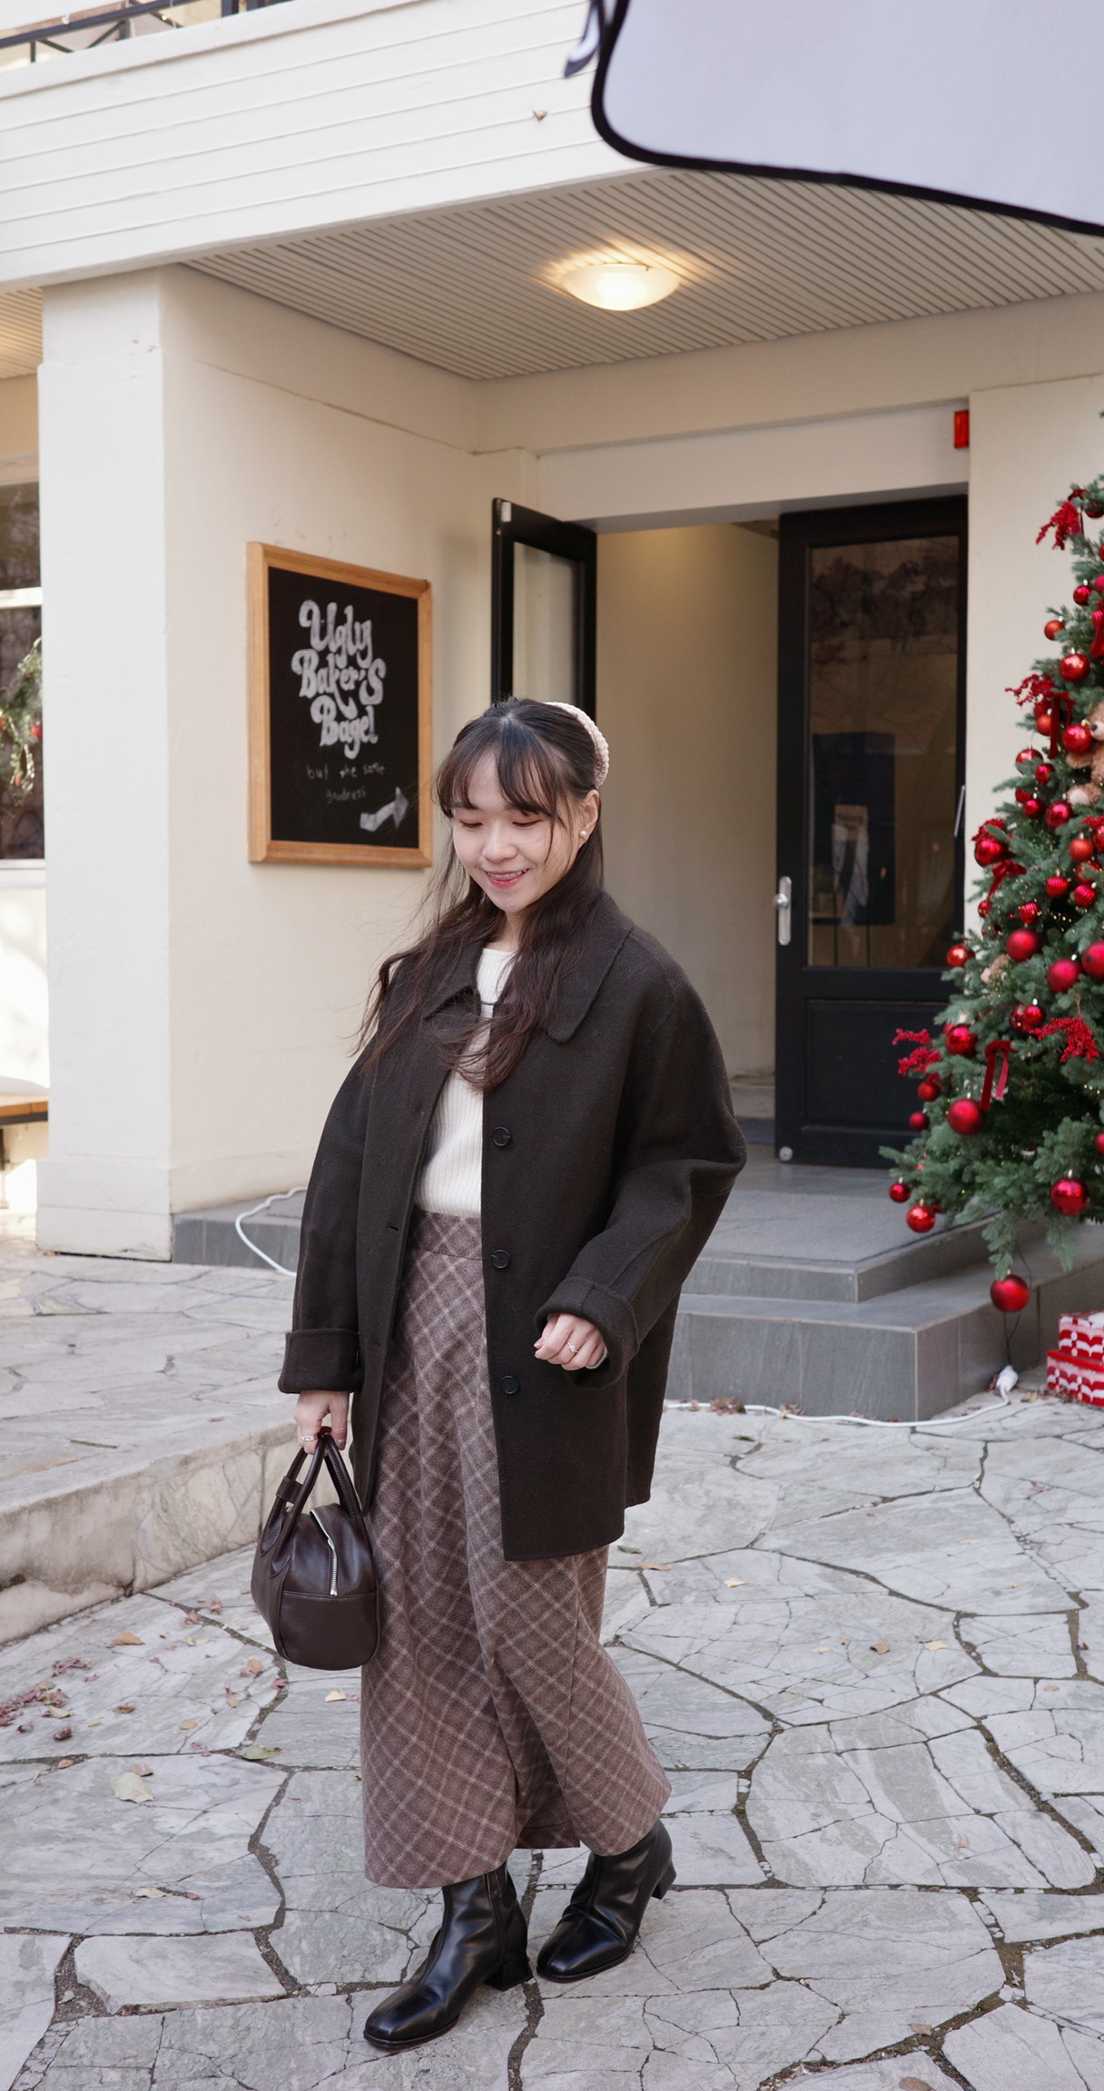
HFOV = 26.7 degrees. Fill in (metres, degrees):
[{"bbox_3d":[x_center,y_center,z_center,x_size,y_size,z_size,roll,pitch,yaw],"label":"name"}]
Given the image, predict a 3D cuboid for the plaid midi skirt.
[{"bbox_3d":[-0.048,0.602,2.830,0.370,0.800,0.380,2,4,35],"label":"plaid midi skirt"}]

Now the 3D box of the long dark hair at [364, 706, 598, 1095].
[{"bbox_3d":[-0.081,-0.187,2.750,0.270,0.450,0.250,1,3,25],"label":"long dark hair"}]

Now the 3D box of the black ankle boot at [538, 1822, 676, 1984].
[{"bbox_3d":[0.070,1.026,2.910,0.095,0.185,0.250,3,17,45],"label":"black ankle boot"}]

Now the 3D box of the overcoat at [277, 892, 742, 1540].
[{"bbox_3d":[-0.045,0.214,2.800,0.560,0.790,0.380,2,4,28],"label":"overcoat"}]

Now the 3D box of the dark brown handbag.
[{"bbox_3d":[-0.295,0.625,2.890,0.140,0.280,0.250,-1,3,-16],"label":"dark brown handbag"}]

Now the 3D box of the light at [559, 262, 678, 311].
[{"bbox_3d":[0.217,-2.429,7.537,0.395,0.100,0.395,0,3,0],"label":"light"}]

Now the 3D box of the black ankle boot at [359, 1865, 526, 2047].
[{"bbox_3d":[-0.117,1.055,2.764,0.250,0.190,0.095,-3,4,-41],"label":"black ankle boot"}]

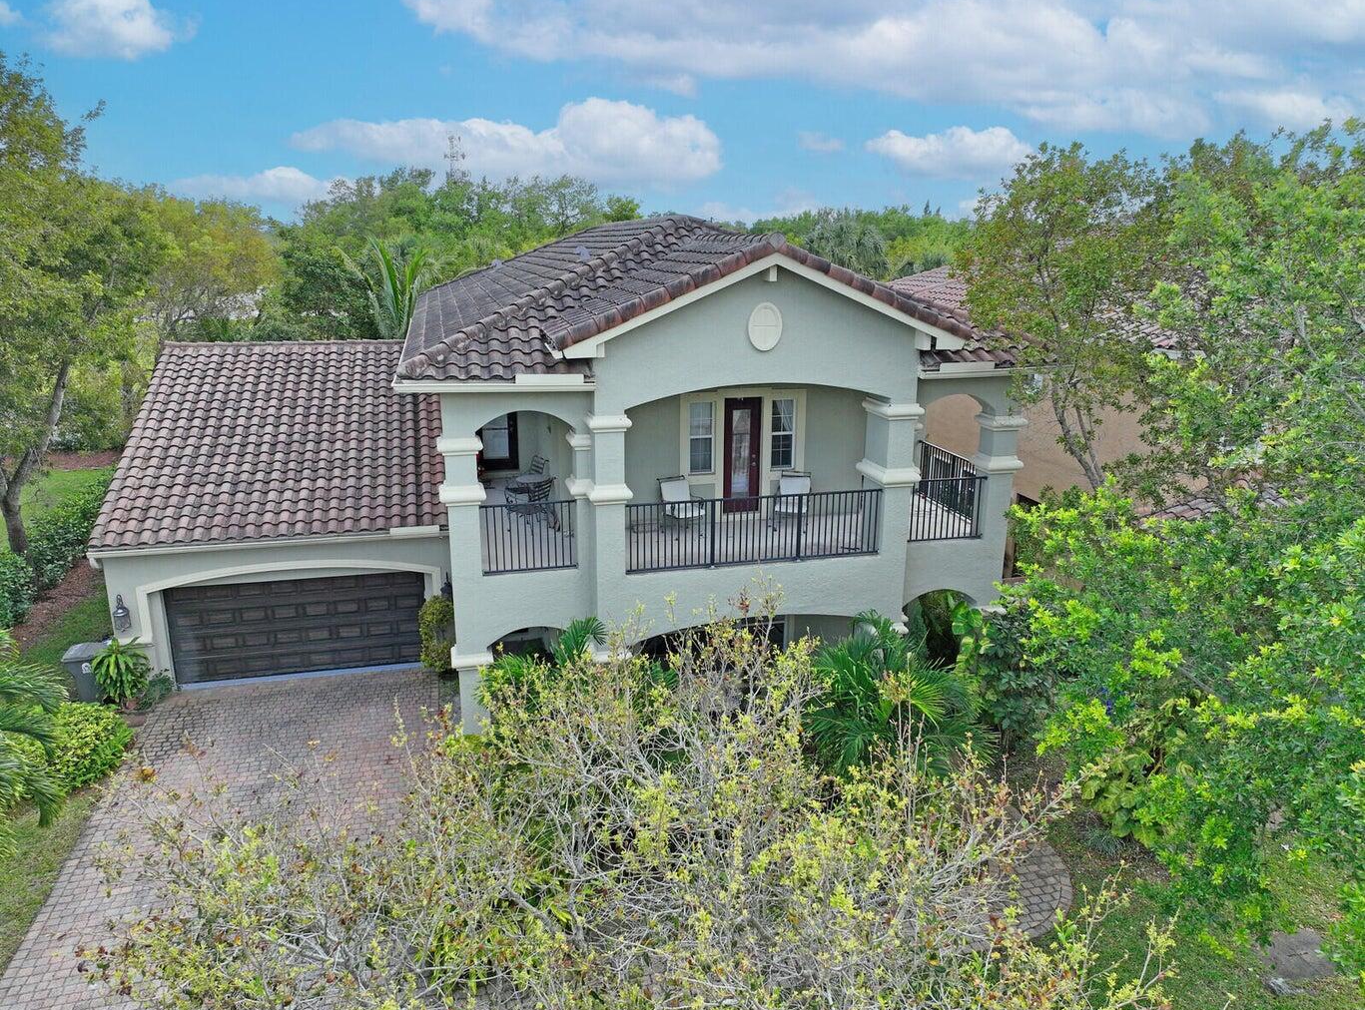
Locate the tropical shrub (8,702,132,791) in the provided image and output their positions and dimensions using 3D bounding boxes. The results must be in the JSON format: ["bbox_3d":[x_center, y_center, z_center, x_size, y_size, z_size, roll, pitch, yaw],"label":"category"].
[{"bbox_3d":[-10.655,4.079,16.425,1.600,0.850,2.000,-4,16,-14],"label":"tropical shrub"}]

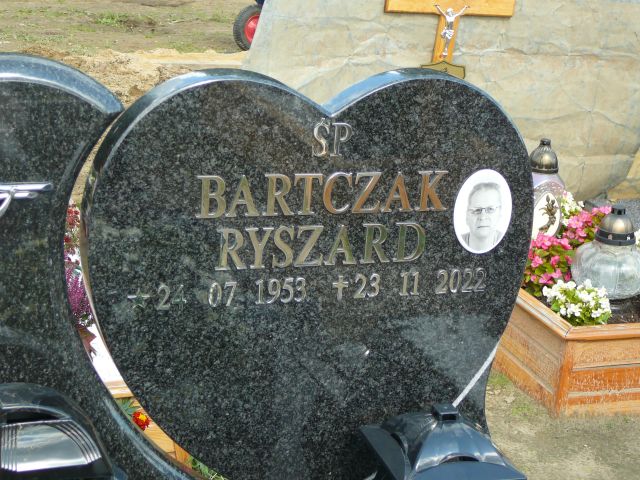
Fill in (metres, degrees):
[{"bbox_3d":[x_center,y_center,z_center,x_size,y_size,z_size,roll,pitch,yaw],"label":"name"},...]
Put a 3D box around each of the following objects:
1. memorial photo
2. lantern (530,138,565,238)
[{"bbox_3d":[0.275,-0.046,2.204,0.109,0.148,0.012,-2,18,-20],"label":"memorial photo"},{"bbox_3d":[0.659,-0.129,3.952,0.135,0.355,0.135,1,17,-11],"label":"lantern"}]

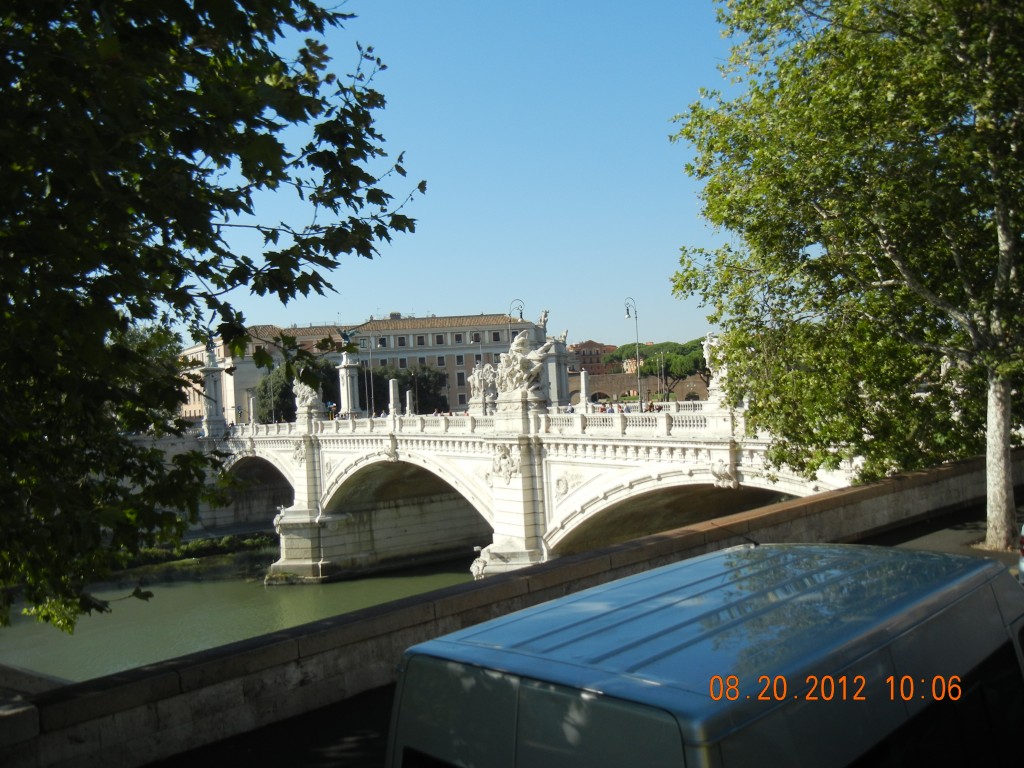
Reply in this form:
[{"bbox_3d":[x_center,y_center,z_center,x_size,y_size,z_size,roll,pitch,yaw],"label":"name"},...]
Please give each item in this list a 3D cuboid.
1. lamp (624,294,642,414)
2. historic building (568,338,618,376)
[{"bbox_3d":[9.837,-2.029,71.836,1.500,10.037,0.400,-2,-1,-35],"label":"lamp"},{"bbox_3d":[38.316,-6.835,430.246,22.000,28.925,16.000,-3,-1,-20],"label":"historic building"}]

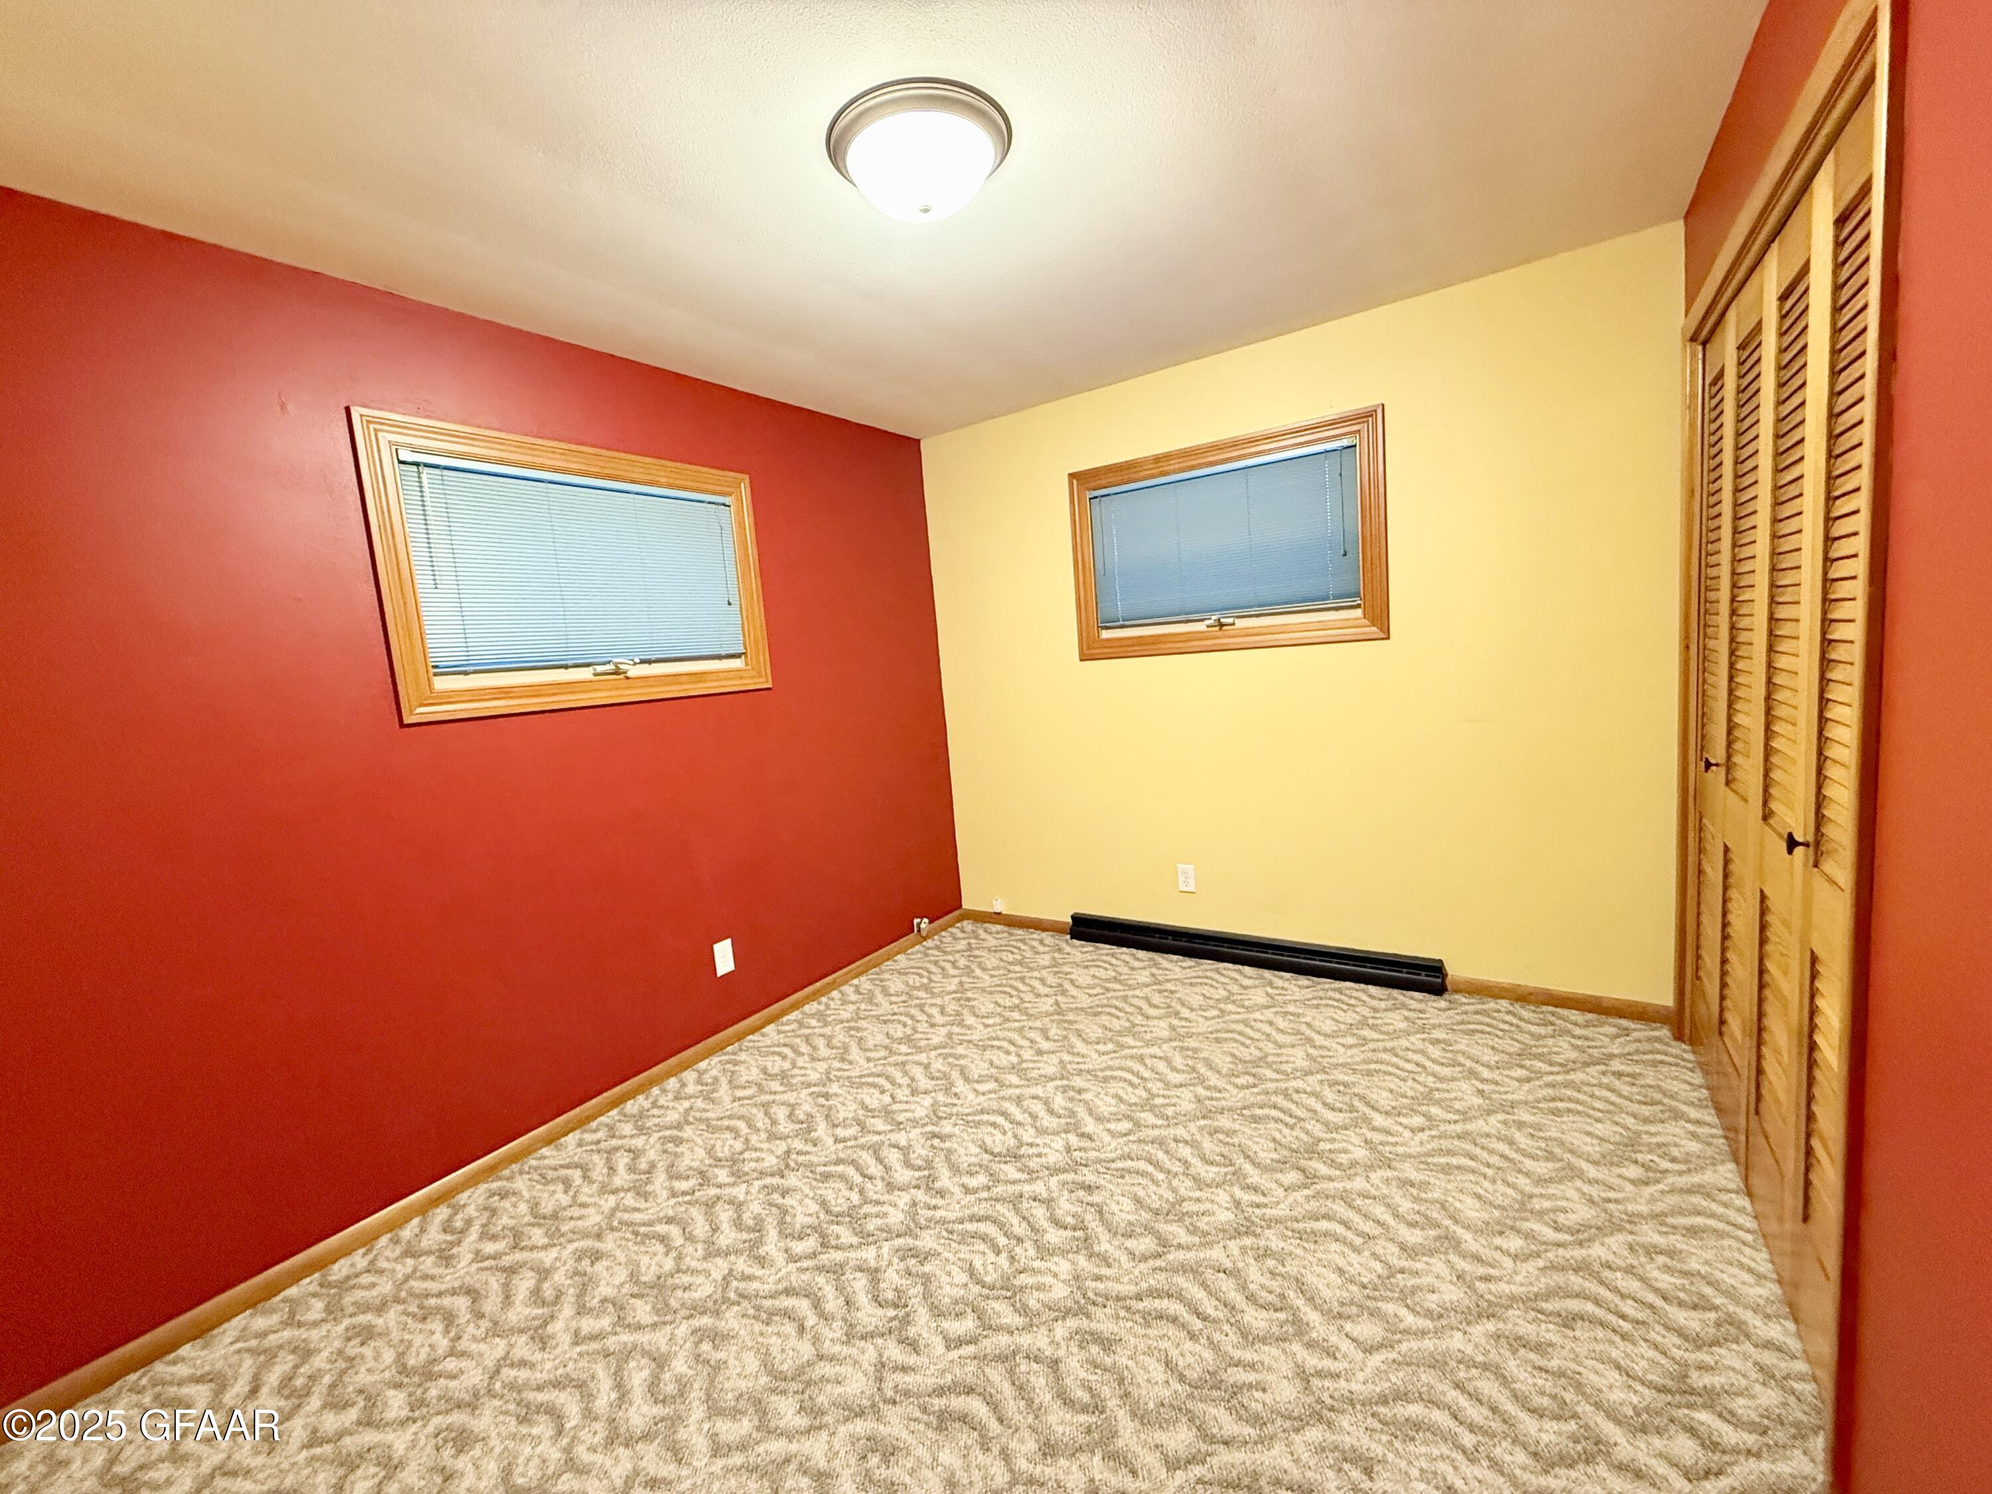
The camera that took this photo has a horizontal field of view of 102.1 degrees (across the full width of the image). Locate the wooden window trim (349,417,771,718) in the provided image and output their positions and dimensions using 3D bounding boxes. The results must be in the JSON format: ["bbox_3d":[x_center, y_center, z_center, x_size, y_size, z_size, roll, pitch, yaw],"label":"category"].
[{"bbox_3d":[-1.216,-0.526,2.518,0.054,0.780,1.208,0,8,34],"label":"wooden window trim"}]

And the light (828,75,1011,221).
[{"bbox_3d":[-0.148,-1.153,1.633,0.375,0.137,0.375,-5,7,1],"label":"light"}]

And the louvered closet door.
[{"bbox_3d":[1.576,-0.017,1.653,0.057,2.016,1.501,0,8,34],"label":"louvered closet door"}]

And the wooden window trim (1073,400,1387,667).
[{"bbox_3d":[0.850,-0.765,3.114,1.208,0.790,0.072,0,8,34],"label":"wooden window trim"}]

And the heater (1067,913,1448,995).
[{"bbox_3d":[0.958,0.823,3.265,1.490,0.116,0.064,0,8,34],"label":"heater"}]

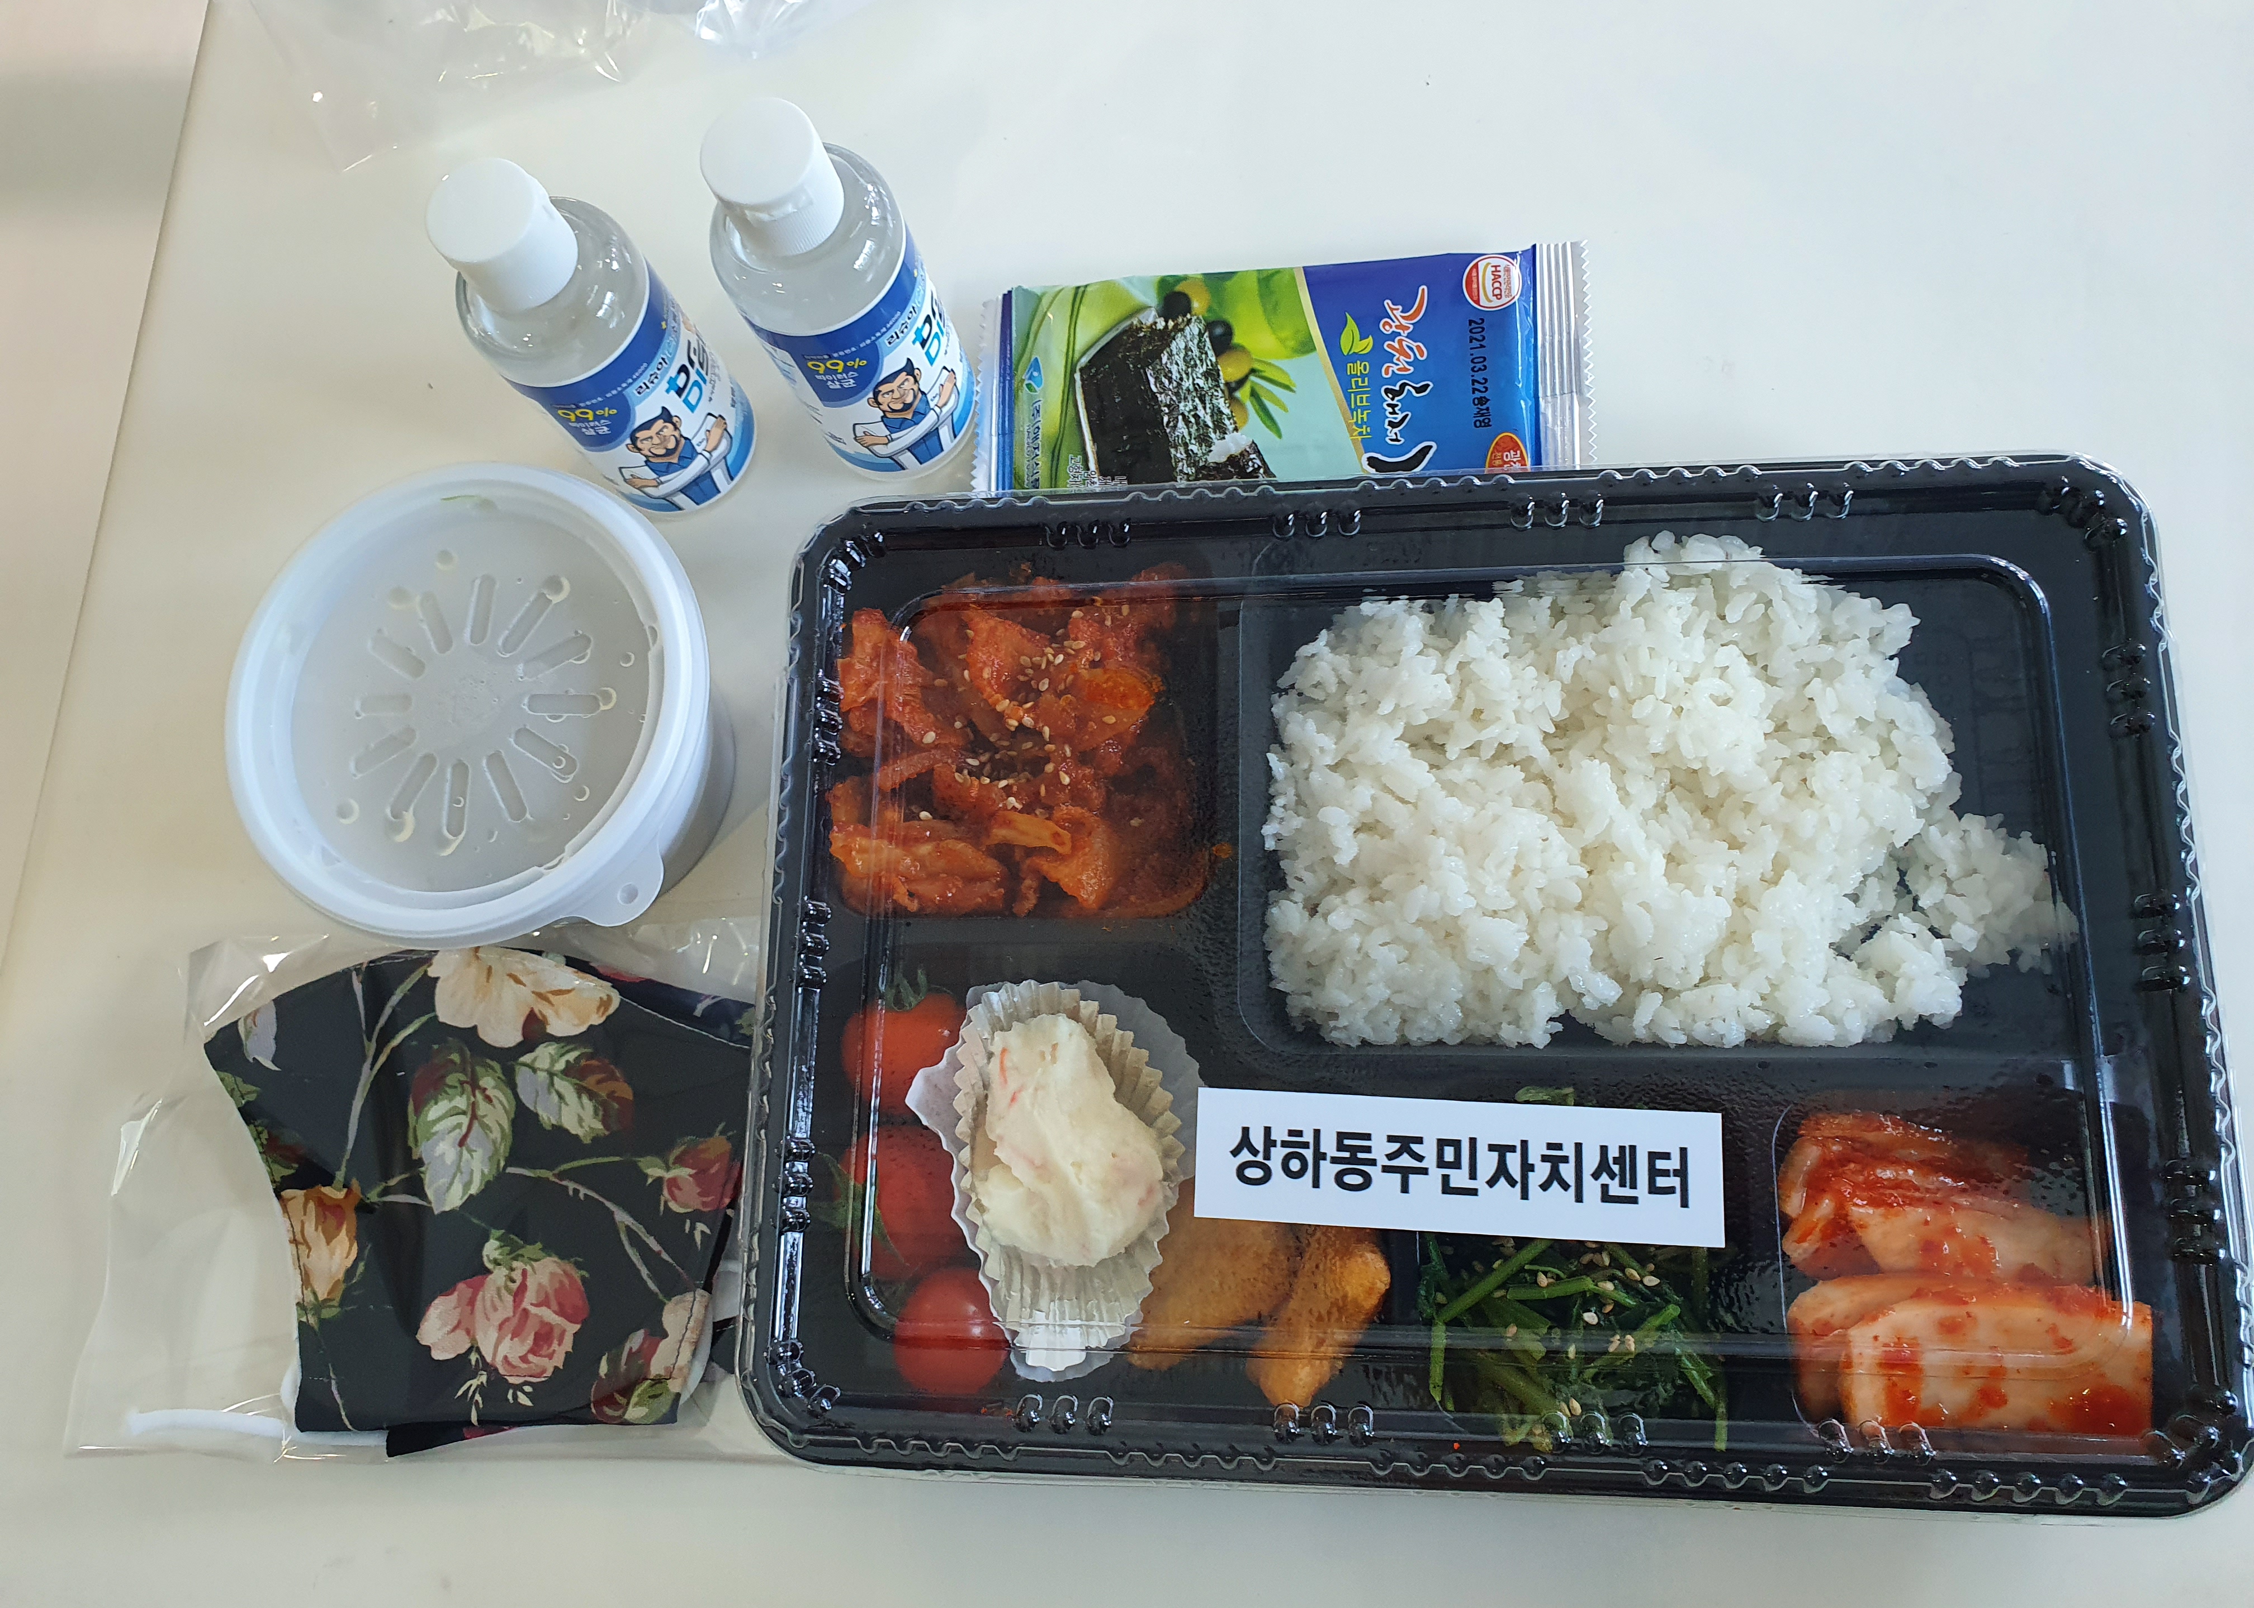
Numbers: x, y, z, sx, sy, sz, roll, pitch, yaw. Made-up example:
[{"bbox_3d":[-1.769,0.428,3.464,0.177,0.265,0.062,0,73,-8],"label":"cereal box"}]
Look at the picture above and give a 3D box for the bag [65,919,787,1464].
[{"bbox_3d":[-0.158,0.088,0.387,0.175,0.020,0.123,-1,78,7],"label":"bag"}]

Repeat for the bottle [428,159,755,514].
[{"bbox_3d":[-0.118,-0.104,0.377,0.043,0.106,0.043,-43,77,-3],"label":"bottle"}]

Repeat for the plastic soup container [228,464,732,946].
[{"bbox_3d":[-0.136,-0.012,0.386,0.108,0.058,0.114,-1,78,7],"label":"plastic soup container"}]

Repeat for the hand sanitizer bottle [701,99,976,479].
[{"bbox_3d":[-0.064,-0.113,0.372,0.043,0.106,0.043,-43,77,-3],"label":"hand sanitizer bottle"}]

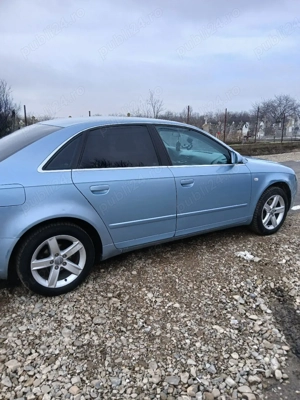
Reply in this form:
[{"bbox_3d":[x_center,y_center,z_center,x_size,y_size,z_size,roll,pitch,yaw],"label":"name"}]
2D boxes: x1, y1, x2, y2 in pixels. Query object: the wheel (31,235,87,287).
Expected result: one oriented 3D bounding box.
[{"bbox_3d":[-0.754,0.476,2.449,0.445,0.445,0.180,-8,16,-31],"label":"wheel"}]

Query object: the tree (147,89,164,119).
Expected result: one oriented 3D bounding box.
[{"bbox_3d":[0.629,-9.953,34.622,2.200,5.360,2.200,0,14,0],"label":"tree"}]

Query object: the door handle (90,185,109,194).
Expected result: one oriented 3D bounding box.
[{"bbox_3d":[-0.405,-0.083,2.425,0.165,0.072,0.050,-5,14,-31],"label":"door handle"}]

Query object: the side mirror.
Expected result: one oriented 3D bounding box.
[{"bbox_3d":[0.917,-0.442,3.148,0.110,0.135,0.180,-5,15,-19],"label":"side mirror"}]

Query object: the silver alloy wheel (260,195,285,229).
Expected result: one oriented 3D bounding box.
[{"bbox_3d":[1.498,0.143,3.795,0.445,0.445,0.180,-8,16,-31],"label":"silver alloy wheel"}]

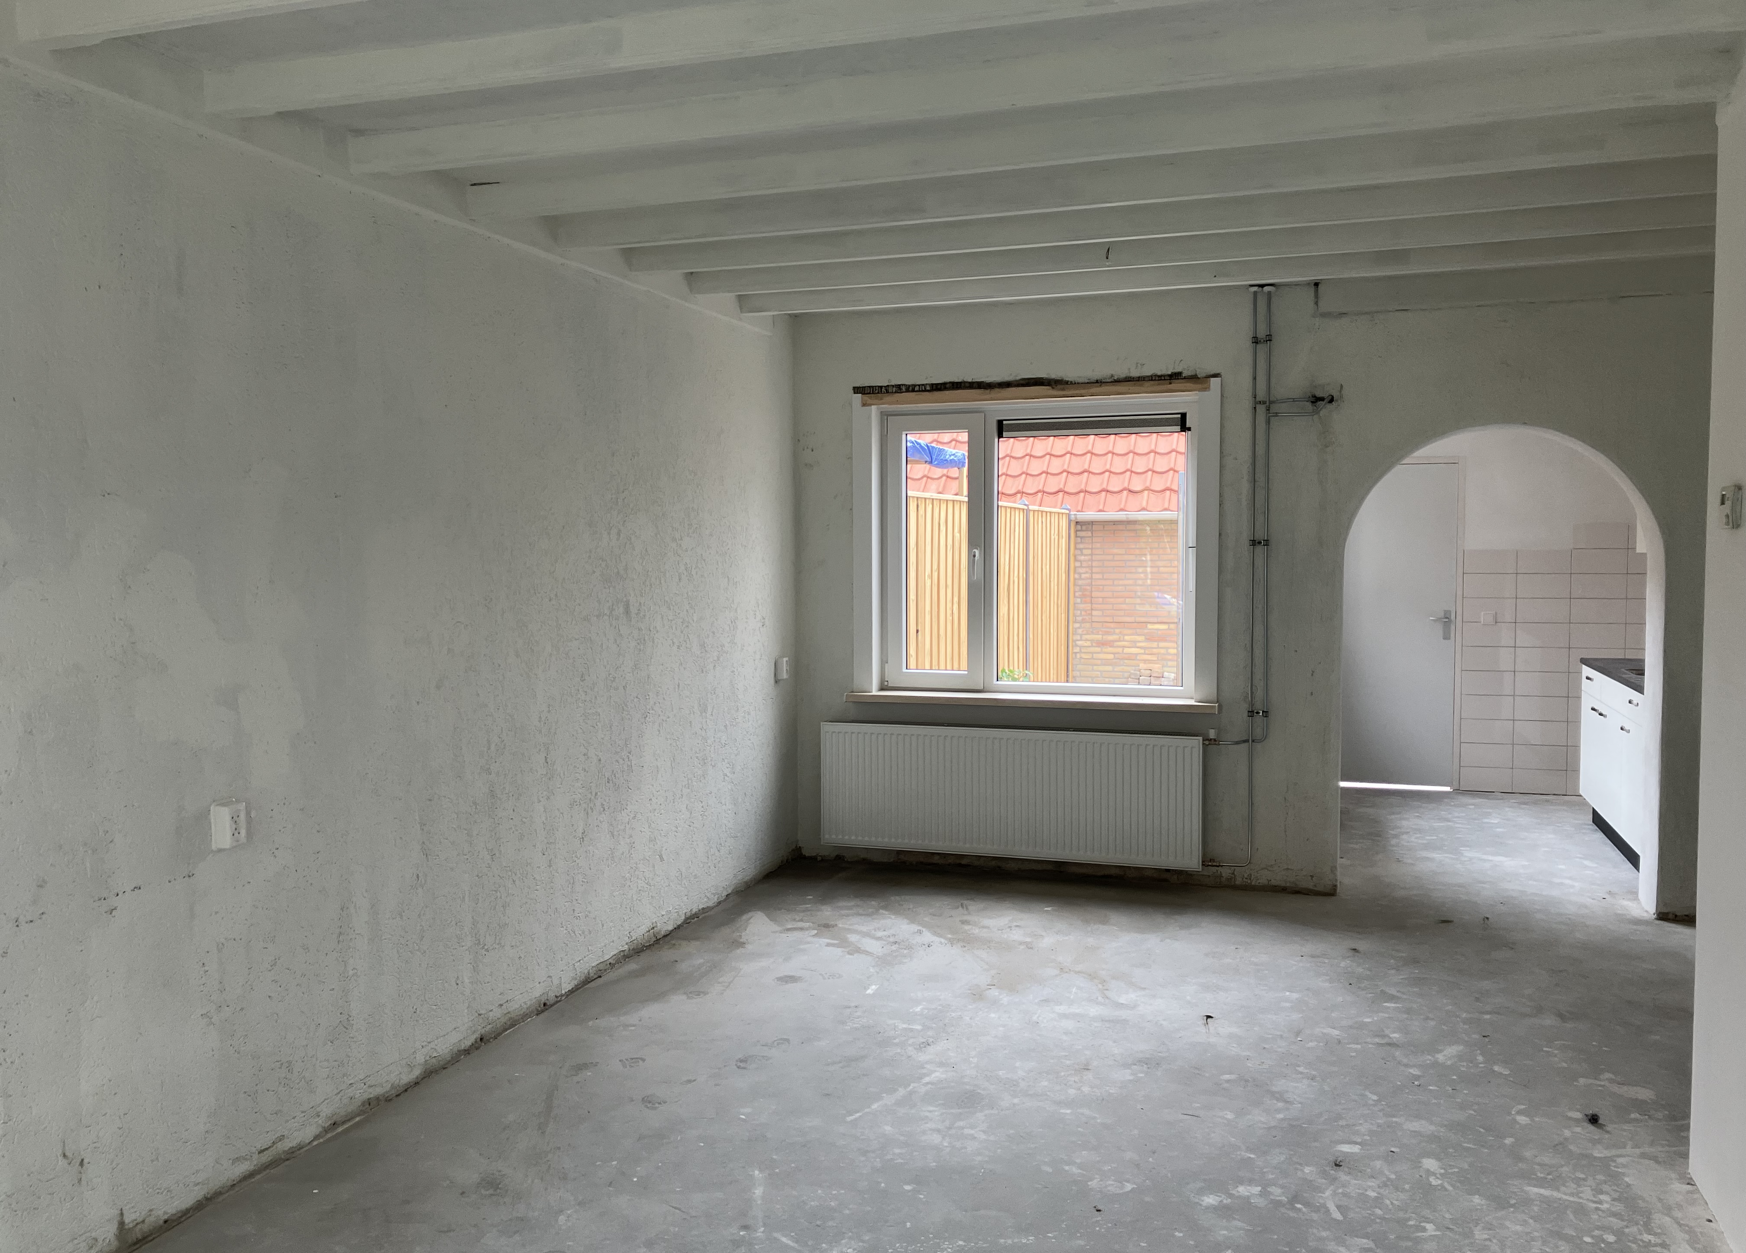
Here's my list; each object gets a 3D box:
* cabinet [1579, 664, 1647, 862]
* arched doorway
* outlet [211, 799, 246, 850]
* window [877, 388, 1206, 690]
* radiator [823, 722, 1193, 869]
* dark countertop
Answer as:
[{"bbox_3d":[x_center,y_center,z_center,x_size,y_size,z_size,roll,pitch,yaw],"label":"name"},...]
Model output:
[{"bbox_3d":[3.967,0.703,6.963,0.592,0.856,1.795,1,4,18],"label":"cabinet"},{"bbox_3d":[2.703,0.165,6.163,1.253,2.046,0.305,1,4,18],"label":"arched doorway"},{"bbox_3d":[-1.557,0.480,3.418,0.052,0.108,0.057,1,4,18],"label":"outlet"},{"bbox_3d":[0.798,-0.379,6.779,1.562,1.405,0.100,1,4,18],"label":"window"},{"bbox_3d":[0.629,0.781,6.654,1.816,0.604,0.100,1,4,18],"label":"radiator"},{"bbox_3d":[3.962,0.256,6.945,0.610,0.038,1.810,1,4,18],"label":"dark countertop"}]

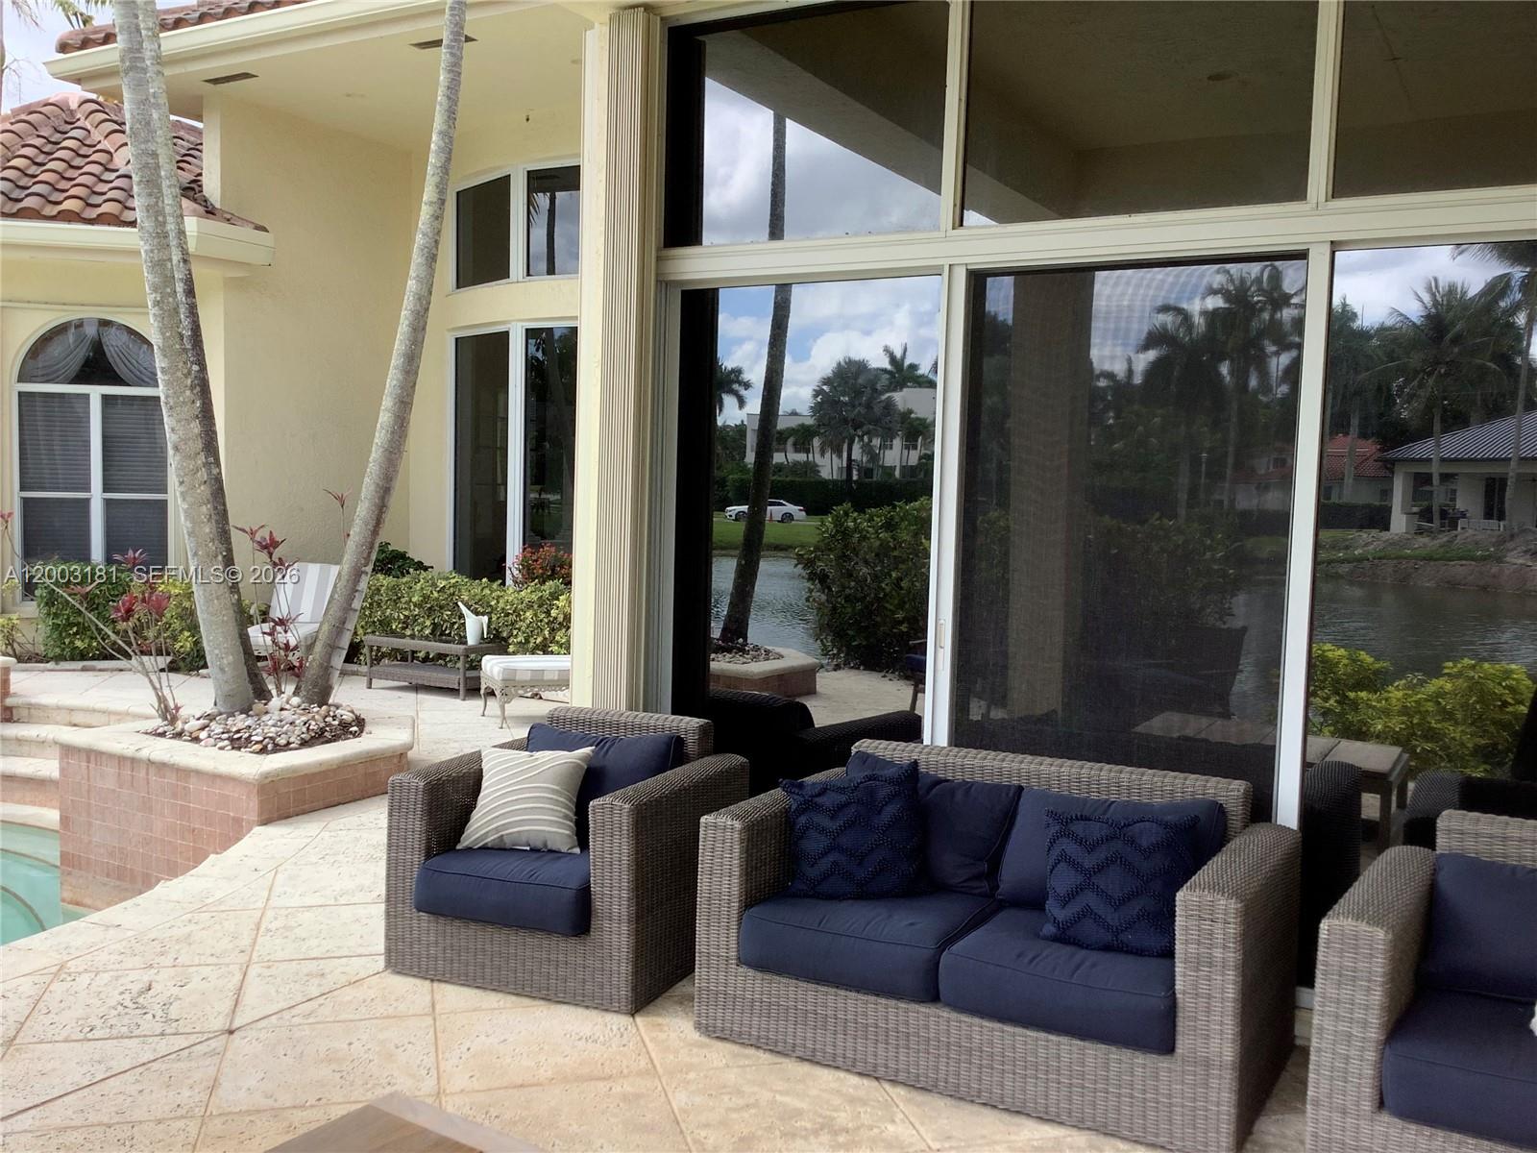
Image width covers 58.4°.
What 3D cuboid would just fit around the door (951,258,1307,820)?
[{"bbox_3d":[1.130,0.132,4.660,1.188,2.405,0.060,4,4,30],"label":"door"}]

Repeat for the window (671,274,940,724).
[{"bbox_3d":[0.105,0.047,5.110,1.076,2.254,0.060,4,5,30],"label":"window"}]

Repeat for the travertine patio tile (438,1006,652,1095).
[{"bbox_3d":[-0.680,1.415,4.134,0.605,0.030,0.580,0,4,-15],"label":"travertine patio tile"}]

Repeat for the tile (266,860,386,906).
[{"bbox_3d":[-1.716,1.276,5.652,0.605,0.030,0.580,0,4,-15],"label":"tile"}]

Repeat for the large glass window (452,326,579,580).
[{"bbox_3d":[-2.207,-0.909,12.670,2.050,2.814,0.220,5,5,38],"label":"large glass window"}]

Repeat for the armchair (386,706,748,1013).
[{"bbox_3d":[-0.696,0.964,4.976,0.950,0.815,0.910,3,4,22],"label":"armchair"}]

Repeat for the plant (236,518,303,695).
[{"bbox_3d":[-2.995,0.199,8.274,0.422,1.034,0.400,2,4,0],"label":"plant"}]

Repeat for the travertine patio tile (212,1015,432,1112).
[{"bbox_3d":[-1.277,1.430,4.024,0.605,0.030,0.605,1,4,-16],"label":"travertine patio tile"}]

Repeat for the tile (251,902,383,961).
[{"bbox_3d":[-1.566,1.321,5.094,0.605,0.030,0.580,0,4,-15],"label":"tile"}]

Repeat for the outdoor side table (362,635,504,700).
[{"bbox_3d":[-2.537,0.675,10.513,0.967,0.404,0.507,4,5,27],"label":"outdoor side table"}]

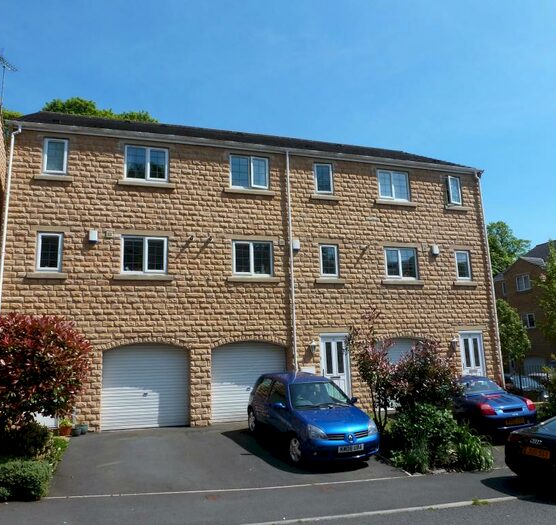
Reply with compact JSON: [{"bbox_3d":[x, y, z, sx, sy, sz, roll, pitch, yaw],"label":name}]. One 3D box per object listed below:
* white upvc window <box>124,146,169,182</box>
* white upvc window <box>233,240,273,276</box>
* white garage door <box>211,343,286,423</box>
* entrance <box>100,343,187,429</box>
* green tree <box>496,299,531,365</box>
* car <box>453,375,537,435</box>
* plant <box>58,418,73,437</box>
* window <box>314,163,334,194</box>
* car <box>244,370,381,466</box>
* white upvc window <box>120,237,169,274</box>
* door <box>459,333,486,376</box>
[{"bbox_3d":[-3.650,-2.742,13.511,1.166,0.975,0.100,2,-10,-17],"label":"white upvc window"},{"bbox_3d":[-0.732,-0.099,14.241,1.180,1.010,0.100,2,-12,-17],"label":"white upvc window"},{"bbox_3d":[-0.771,3.293,13.528,2.200,2.170,0.080,2,-12,-17],"label":"white garage door"},{"bbox_3d":[-3.429,3.210,12.735,2.200,2.170,0.080,2,-12,-17],"label":"entrance"},{"bbox_3d":[9.267,3.357,18.937,1.350,3.801,1.350,2,-10,-17],"label":"green tree"},{"bbox_3d":[4.965,3.626,12.875,1.700,1.240,3.880,1,-6,-13],"label":"car"},{"bbox_3d":[-5.087,3.954,11.629,0.340,0.460,0.340,2,-12,-17],"label":"plant"},{"bbox_3d":[1.462,-2.638,15.466,0.590,0.990,0.100,2,-12,-17],"label":"window"},{"bbox_3d":[0.600,3.168,10.329,1.680,1.420,3.810,2,-6,-22],"label":"car"},{"bbox_3d":[-3.666,-0.191,13.366,1.200,1.010,0.100,2,-12,-17],"label":"white upvc window"},{"bbox_3d":[6.312,3.289,15.648,0.910,2.100,0.100,2,-10,-17],"label":"door"}]

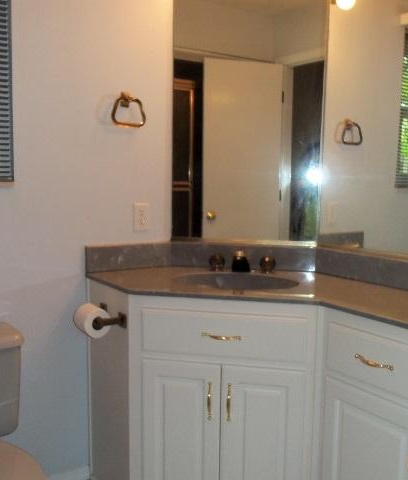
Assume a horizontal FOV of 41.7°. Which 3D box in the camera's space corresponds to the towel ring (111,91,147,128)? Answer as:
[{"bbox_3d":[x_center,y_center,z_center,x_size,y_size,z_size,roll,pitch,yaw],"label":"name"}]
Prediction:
[{"bbox_3d":[-0.295,-0.497,2.048,0.141,0.140,0.066,-4,8,-35],"label":"towel ring"}]

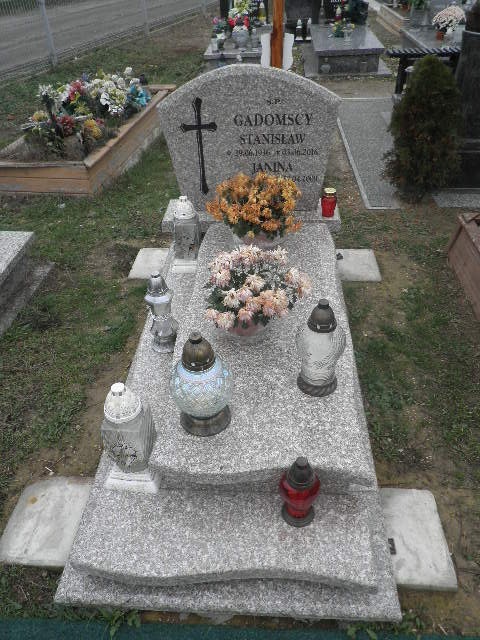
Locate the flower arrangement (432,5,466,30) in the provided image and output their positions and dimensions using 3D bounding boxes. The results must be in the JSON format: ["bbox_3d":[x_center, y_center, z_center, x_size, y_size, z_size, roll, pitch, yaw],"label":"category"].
[{"bbox_3d":[2.475,-3.577,5.912,0.400,0.300,0.380,1,38,4],"label":"flower arrangement"}]

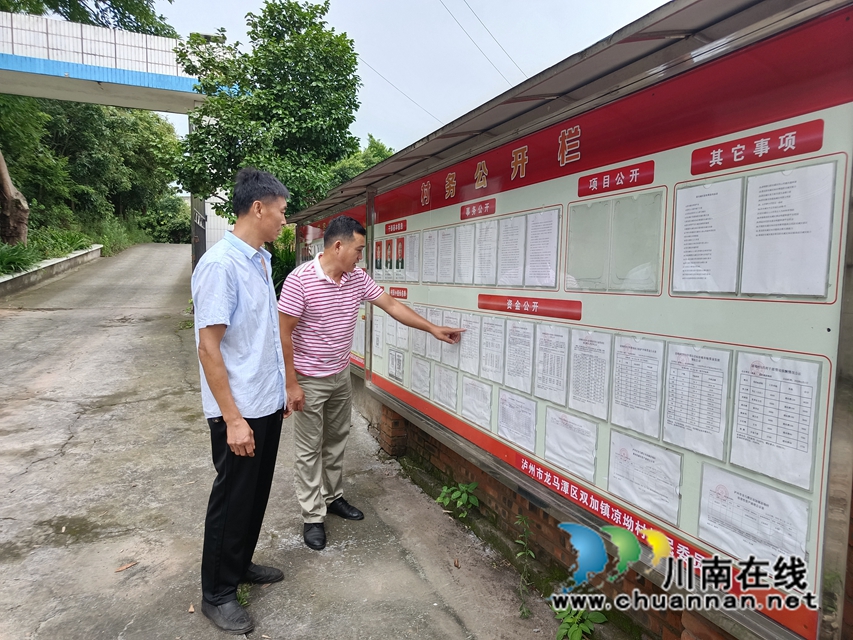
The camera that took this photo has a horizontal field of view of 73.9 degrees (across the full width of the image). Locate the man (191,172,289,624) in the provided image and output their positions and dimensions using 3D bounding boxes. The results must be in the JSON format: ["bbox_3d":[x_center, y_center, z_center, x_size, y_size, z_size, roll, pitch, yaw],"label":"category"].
[{"bbox_3d":[-0.711,0.270,2.246,0.370,1.710,0.490,2,4,7],"label":"man"}]

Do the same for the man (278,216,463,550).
[{"bbox_3d":[-0.298,0.284,2.888,0.680,1.610,0.700,5,5,42],"label":"man"}]

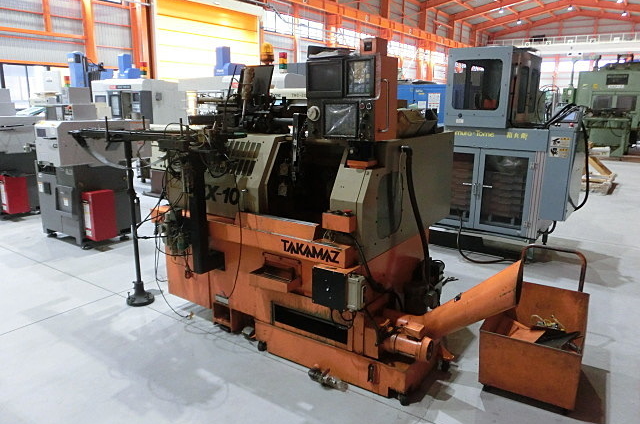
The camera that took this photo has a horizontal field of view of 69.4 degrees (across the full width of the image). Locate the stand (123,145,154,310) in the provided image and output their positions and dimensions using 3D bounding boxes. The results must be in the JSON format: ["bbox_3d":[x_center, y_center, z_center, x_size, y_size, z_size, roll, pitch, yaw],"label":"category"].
[{"bbox_3d":[-1.405,0.078,3.510,0.224,1.260,0.224,8,14,34],"label":"stand"}]

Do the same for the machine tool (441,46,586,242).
[{"bbox_3d":[2.145,-0.650,5.107,1.344,2.128,1.092,9,14,36],"label":"machine tool"}]

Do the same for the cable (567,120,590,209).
[{"bbox_3d":[2.522,-0.420,4.432,0.140,0.896,0.224,9,14,36],"label":"cable"}]

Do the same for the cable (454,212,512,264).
[{"bbox_3d":[1.678,0.282,4.779,0.602,0.420,0.266,9,14,36],"label":"cable"}]

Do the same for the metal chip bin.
[{"bbox_3d":[1.260,0.603,2.631,0.441,0.616,0.882,7,13,31],"label":"metal chip bin"}]

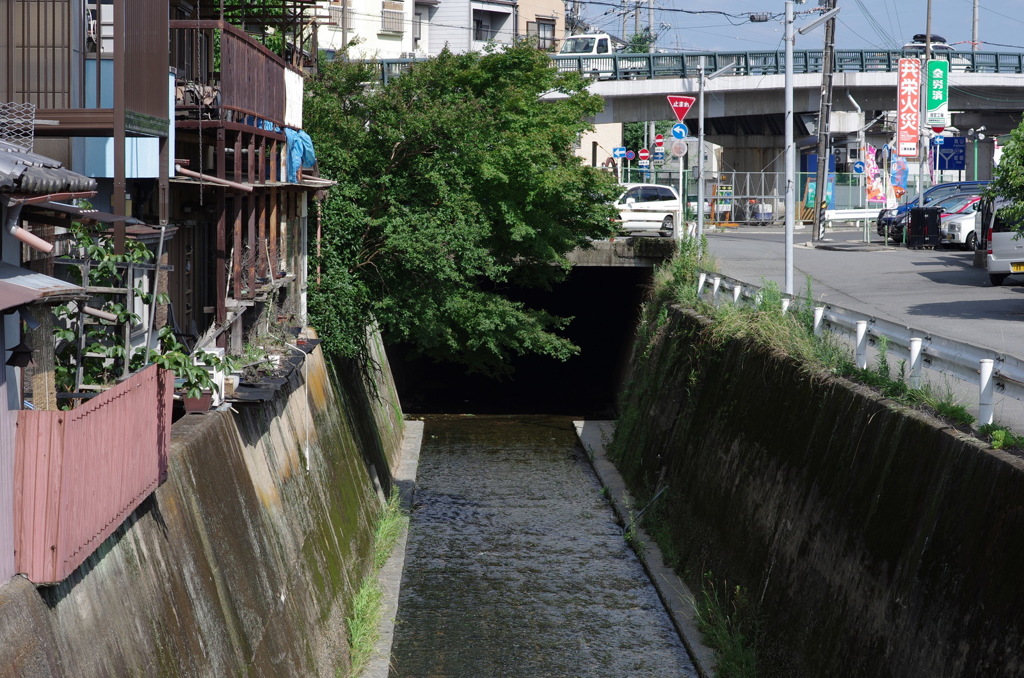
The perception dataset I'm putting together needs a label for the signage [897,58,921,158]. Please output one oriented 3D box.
[{"bbox_3d":[12.367,-7.209,93.000,0.660,3.040,0.200,0,3,-9],"label":"signage"}]

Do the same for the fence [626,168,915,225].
[{"bbox_3d":[9.898,-5.460,115.000,11.600,2.000,0.300,-1,3,-14],"label":"fence"}]

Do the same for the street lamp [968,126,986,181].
[{"bbox_3d":[17.018,-5.761,109.000,0.660,4.100,0.500,0,3,0],"label":"street lamp"}]

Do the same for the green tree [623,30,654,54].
[{"bbox_3d":[6.554,-11.144,152.000,3.600,9.000,3.600,0,3,0],"label":"green tree"}]

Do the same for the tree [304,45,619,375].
[{"bbox_3d":[-0.966,-2.477,57.000,6.000,6.400,5.500,0,3,0],"label":"tree"}]

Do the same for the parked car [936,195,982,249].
[{"bbox_3d":[14.895,-3.550,92.000,3.400,1.620,1.480,-1,3,-25],"label":"parked car"}]

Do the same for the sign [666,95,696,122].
[{"bbox_3d":[4.703,-6.367,82.500,0.790,0.700,0.060,0,3,-6],"label":"sign"}]

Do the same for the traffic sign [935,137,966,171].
[{"bbox_3d":[18.739,-7.967,128.000,1.580,1.420,0.080,0,3,6],"label":"traffic sign"}]

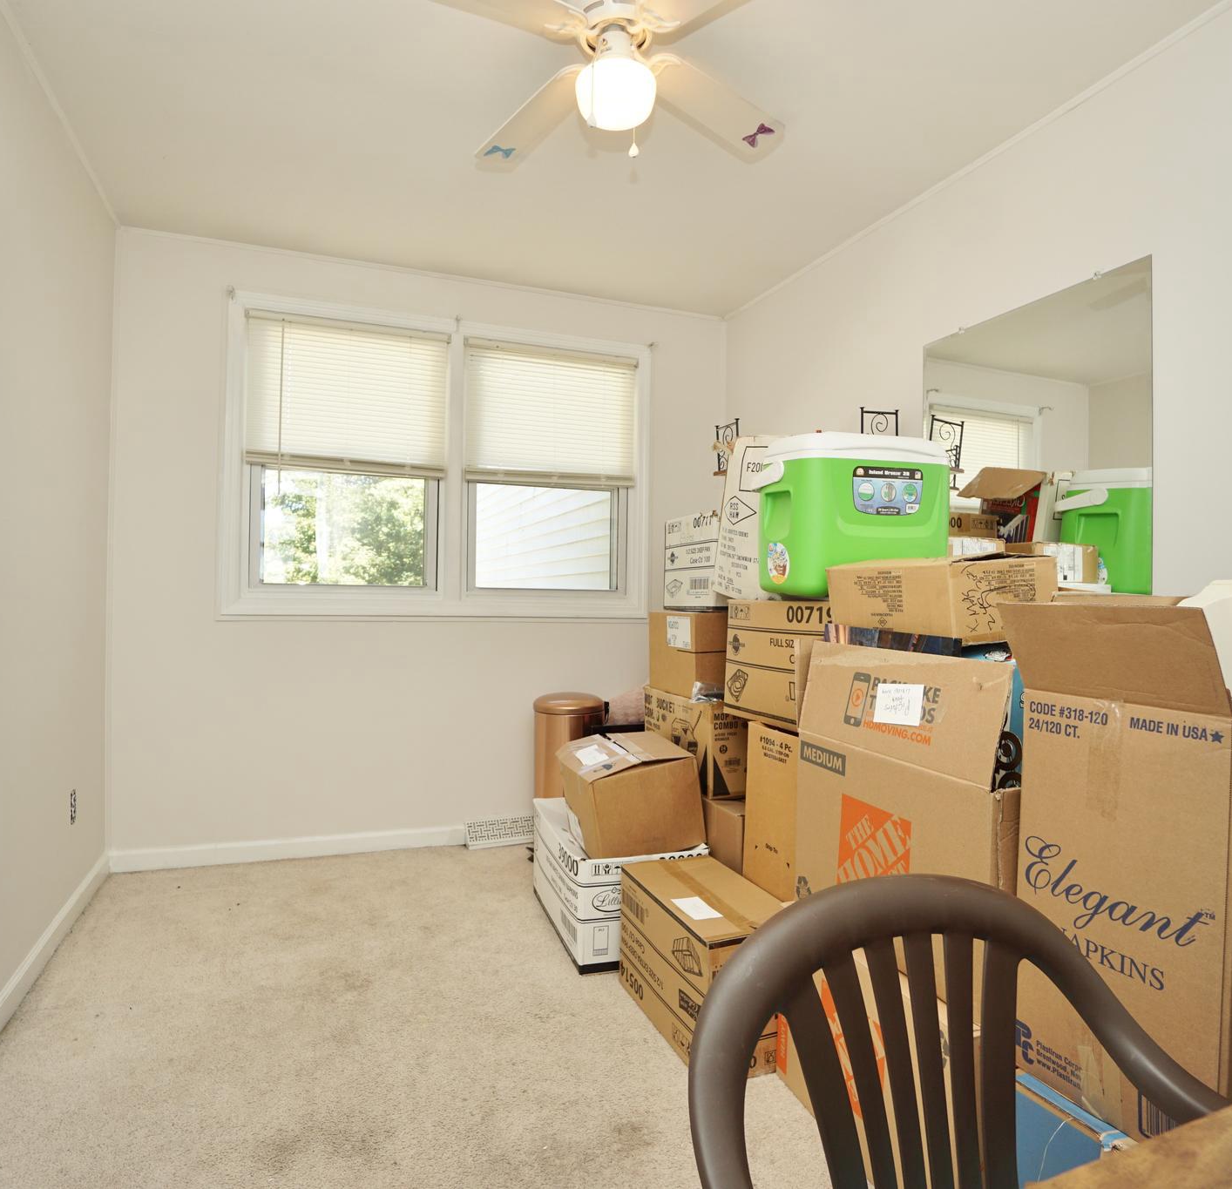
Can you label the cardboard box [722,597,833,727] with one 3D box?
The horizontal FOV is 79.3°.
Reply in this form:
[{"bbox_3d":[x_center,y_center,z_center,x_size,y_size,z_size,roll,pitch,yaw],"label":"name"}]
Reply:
[{"bbox_3d":[0.604,0.192,2.062,0.380,0.335,0.500,1,1,-23],"label":"cardboard box"}]

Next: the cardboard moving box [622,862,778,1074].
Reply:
[{"bbox_3d":[0.247,0.960,1.981,0.299,0.329,0.480,1,1,-24],"label":"cardboard moving box"}]

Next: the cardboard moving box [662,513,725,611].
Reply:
[{"bbox_3d":[0.424,-0.101,2.494,0.400,0.300,0.370,1,0,-21],"label":"cardboard moving box"}]

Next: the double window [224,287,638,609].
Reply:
[{"bbox_3d":[-0.694,-0.528,3.204,1.770,1.270,0.090,1,0,-18],"label":"double window"}]

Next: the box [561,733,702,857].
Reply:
[{"bbox_3d":[0.042,0.663,2.459,0.345,0.288,0.378,-9,5,-19],"label":"box"}]

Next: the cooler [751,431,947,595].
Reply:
[{"bbox_3d":[0.630,-0.196,2.043,0.410,0.420,0.345,1,0,-14],"label":"cooler"}]

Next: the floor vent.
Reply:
[{"bbox_3d":[-0.454,1.028,3.260,0.400,0.115,0.060,1,0,-18],"label":"floor vent"}]

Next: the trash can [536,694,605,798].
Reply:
[{"bbox_3d":[-0.196,0.755,3.081,0.325,0.685,0.295,1,1,-11],"label":"trash can"}]

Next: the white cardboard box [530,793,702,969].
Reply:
[{"bbox_3d":[-0.011,0.930,2.501,0.400,0.325,0.646,1,0,-18],"label":"white cardboard box"}]

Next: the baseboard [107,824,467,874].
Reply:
[{"bbox_3d":[-1.282,1.031,3.024,1.342,0.083,0.020,1,1,-19],"label":"baseboard"}]

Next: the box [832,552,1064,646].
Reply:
[{"bbox_3d":[0.657,0.012,1.556,0.260,0.138,0.360,1,0,-22],"label":"box"}]

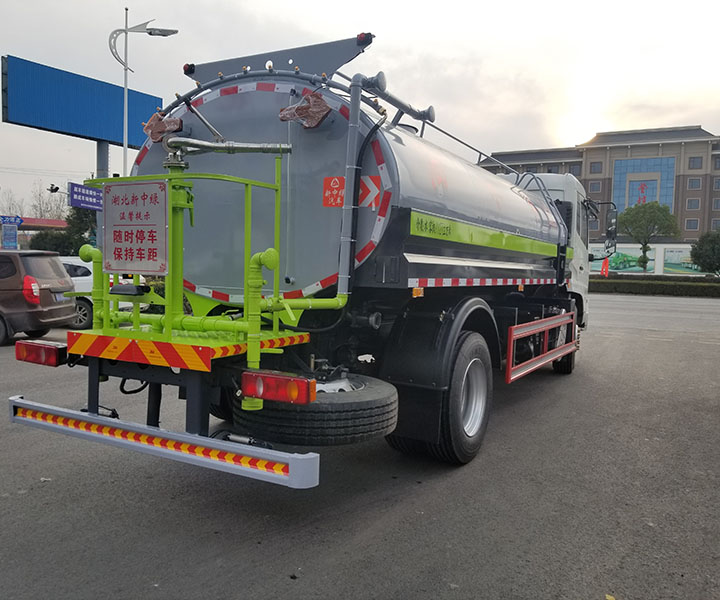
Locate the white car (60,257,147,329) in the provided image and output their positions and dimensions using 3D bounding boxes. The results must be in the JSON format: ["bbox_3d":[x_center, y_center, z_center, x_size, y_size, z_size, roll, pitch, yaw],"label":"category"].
[{"bbox_3d":[-8.063,-0.240,15.215,4.650,1.720,1.840,1,3,0],"label":"white car"}]

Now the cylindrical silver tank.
[{"bbox_3d":[0.392,-0.787,6.200,2.330,1.520,4.800,2,3,30],"label":"cylindrical silver tank"}]

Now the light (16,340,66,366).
[{"bbox_3d":[-2.102,0.348,3.960,0.455,0.130,0.085,2,3,30],"label":"light"}]

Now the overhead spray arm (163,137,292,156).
[{"bbox_3d":[-0.778,-0.906,3.578,0.770,0.120,0.240,0,3,-9],"label":"overhead spray arm"}]

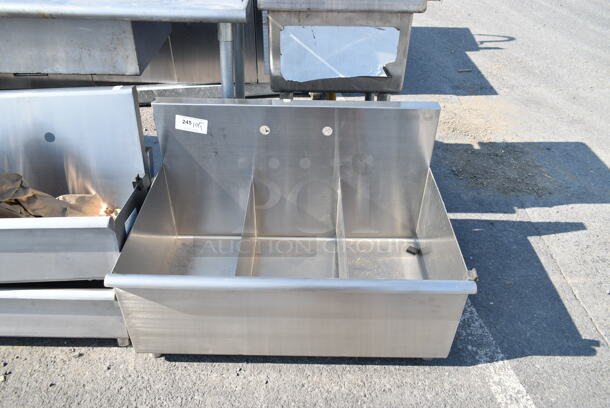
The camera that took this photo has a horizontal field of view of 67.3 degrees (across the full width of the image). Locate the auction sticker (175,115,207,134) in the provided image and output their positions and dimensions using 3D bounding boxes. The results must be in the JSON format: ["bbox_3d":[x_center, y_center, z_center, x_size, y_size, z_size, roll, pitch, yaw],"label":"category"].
[{"bbox_3d":[-0.366,-0.256,1.486,0.102,0.051,0.002,9,37,-6],"label":"auction sticker"}]

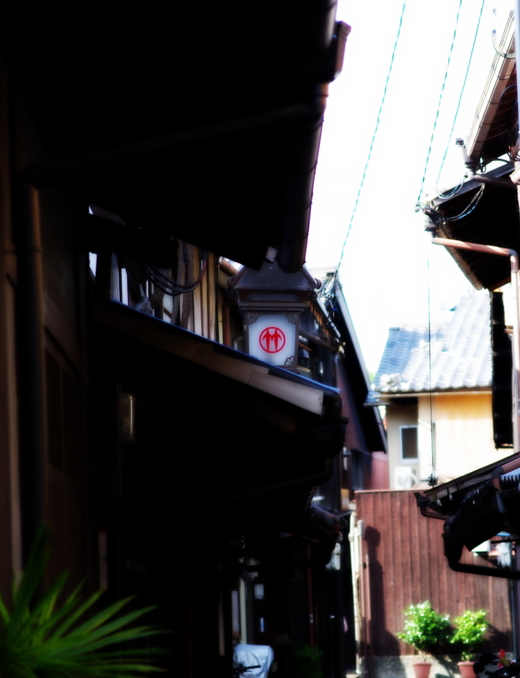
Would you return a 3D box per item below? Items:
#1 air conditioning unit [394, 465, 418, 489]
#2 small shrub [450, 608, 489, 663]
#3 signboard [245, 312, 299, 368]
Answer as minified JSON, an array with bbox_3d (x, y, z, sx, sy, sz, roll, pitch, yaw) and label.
[{"bbox_3d":[2.759,2.740,57.300,0.290,0.550,0.780,-3,-5,11],"label":"air conditioning unit"},{"bbox_3d":[3.445,4.859,49.000,0.630,0.860,0.600,-2,-5,0],"label":"small shrub"},{"bbox_3d":[0.081,0.016,18.500,0.330,0.360,0.290,-2,-5,0],"label":"signboard"}]

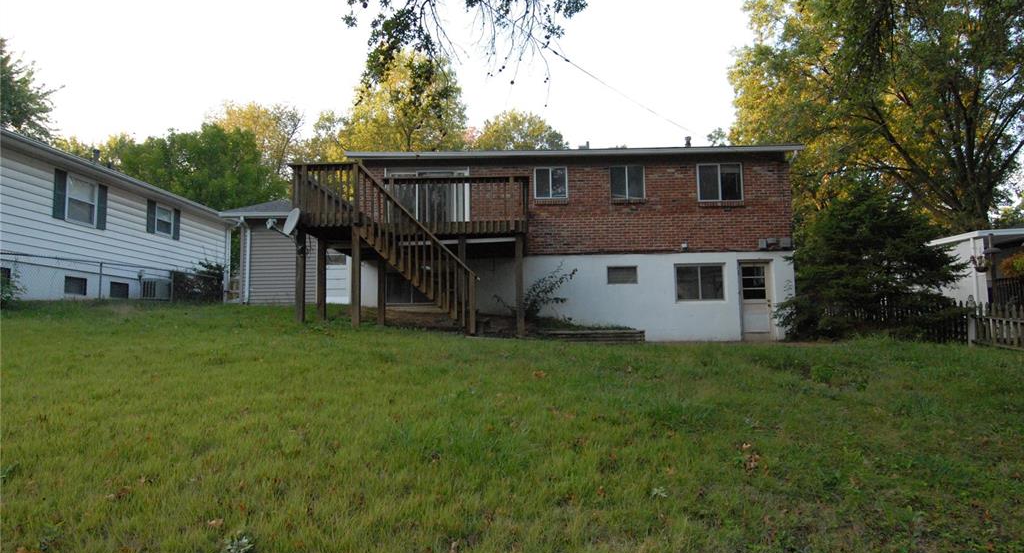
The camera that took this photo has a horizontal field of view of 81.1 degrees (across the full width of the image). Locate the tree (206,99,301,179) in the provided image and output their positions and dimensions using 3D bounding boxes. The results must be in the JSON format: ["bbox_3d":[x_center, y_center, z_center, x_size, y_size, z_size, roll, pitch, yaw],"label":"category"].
[{"bbox_3d":[-17.600,-5.018,40.979,7.000,14.000,6.800,-1,-5,1],"label":"tree"}]

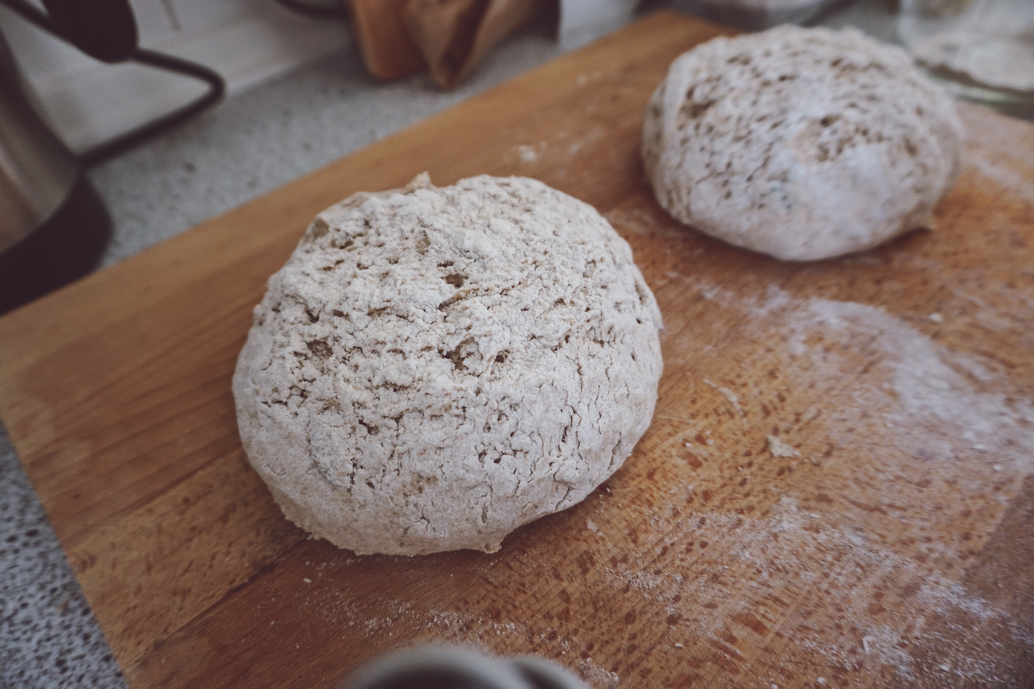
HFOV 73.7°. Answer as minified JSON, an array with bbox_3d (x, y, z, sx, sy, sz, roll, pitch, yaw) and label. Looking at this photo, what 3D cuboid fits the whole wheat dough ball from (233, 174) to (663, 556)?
[{"bbox_3d":[-0.029,-0.013,0.274,0.174,0.073,0.172,-2,46,3],"label":"whole wheat dough ball"}]

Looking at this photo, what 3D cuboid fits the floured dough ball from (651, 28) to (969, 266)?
[{"bbox_3d":[0.150,-0.126,0.371,0.162,0.068,0.164,-2,46,3],"label":"floured dough ball"}]

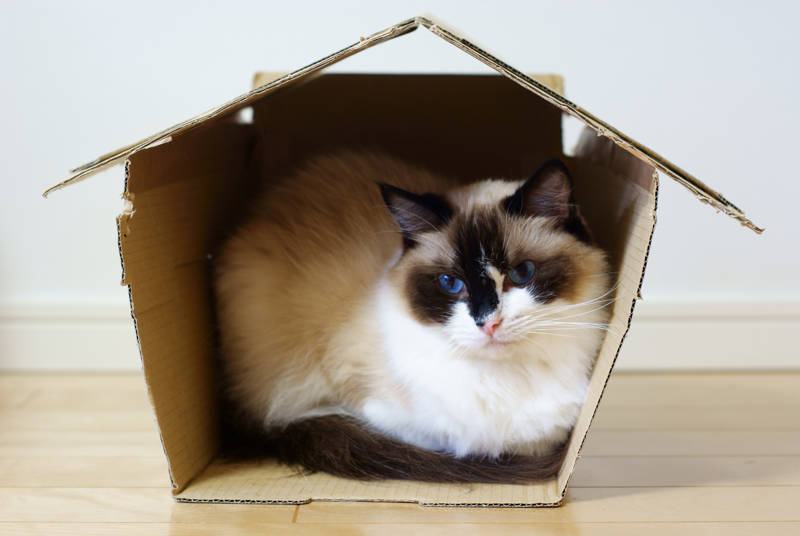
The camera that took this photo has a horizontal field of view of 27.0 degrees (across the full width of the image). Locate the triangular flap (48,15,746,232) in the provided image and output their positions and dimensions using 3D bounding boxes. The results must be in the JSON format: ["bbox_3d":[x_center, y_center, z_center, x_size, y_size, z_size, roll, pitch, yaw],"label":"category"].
[{"bbox_3d":[0.003,-0.094,1.055,0.415,0.126,0.180,0,7,2],"label":"triangular flap"}]

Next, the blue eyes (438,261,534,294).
[{"bbox_3d":[0.055,0.006,1.045,0.060,0.018,0.017,-8,6,7],"label":"blue eyes"}]

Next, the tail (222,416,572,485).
[{"bbox_3d":[-0.004,0.110,1.067,0.218,0.040,0.080,1,7,5],"label":"tail"}]

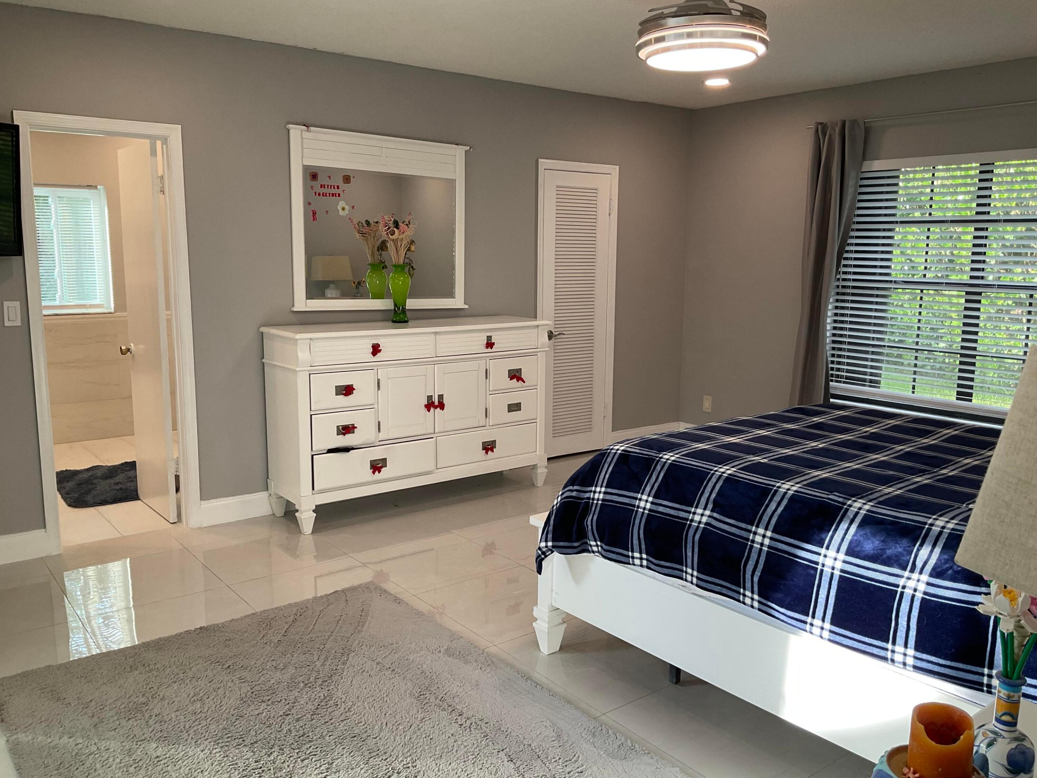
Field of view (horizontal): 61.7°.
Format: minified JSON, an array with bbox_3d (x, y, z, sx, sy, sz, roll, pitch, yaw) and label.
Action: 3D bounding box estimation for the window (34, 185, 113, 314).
[{"bbox_3d":[-3.462,-1.063,6.556,0.640,0.905,0.050,-7,12,-38],"label":"window"}]

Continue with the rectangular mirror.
[{"bbox_3d":[-0.800,-0.993,5.206,1.210,1.010,0.060,-7,12,-38],"label":"rectangular mirror"}]

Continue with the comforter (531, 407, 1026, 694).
[{"bbox_3d":[1.272,0.410,3.035,1.600,0.445,1.920,-7,12,-38],"label":"comforter"}]

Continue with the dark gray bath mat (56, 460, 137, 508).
[{"bbox_3d":[-2.518,0.579,5.448,0.677,0.028,0.888,-6,12,-37],"label":"dark gray bath mat"}]

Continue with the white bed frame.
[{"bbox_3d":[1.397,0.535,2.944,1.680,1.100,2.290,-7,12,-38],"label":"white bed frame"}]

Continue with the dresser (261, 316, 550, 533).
[{"bbox_3d":[-0.617,0.145,5.264,1.720,1.080,0.480,-7,12,-38],"label":"dresser"}]

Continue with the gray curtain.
[{"bbox_3d":[2.081,-0.688,5.963,0.120,2.210,0.410,-7,12,-38],"label":"gray curtain"}]

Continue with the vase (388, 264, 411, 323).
[{"bbox_3d":[-0.709,-0.566,5.171,0.131,0.345,0.131,1,9,0],"label":"vase"}]

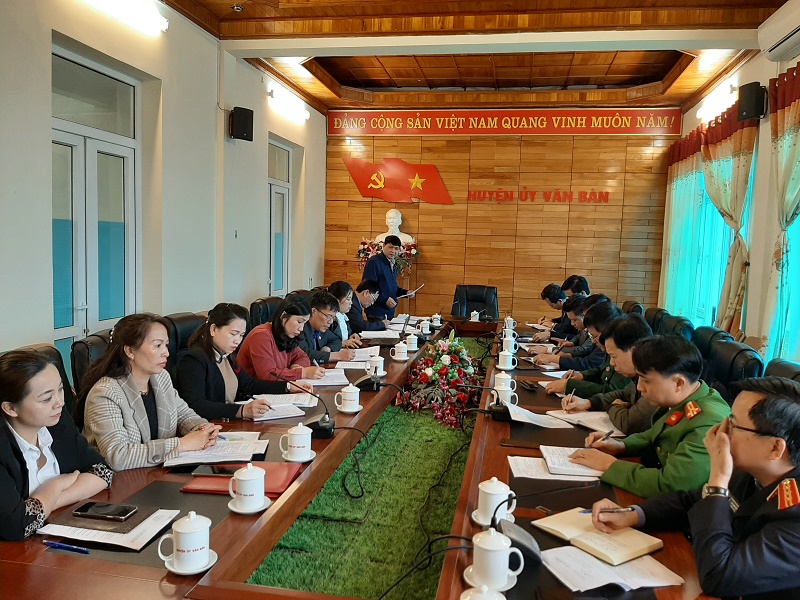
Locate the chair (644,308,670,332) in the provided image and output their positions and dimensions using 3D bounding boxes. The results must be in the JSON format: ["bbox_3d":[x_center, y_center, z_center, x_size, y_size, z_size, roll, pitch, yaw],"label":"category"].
[{"bbox_3d":[1.708,0.615,4.702,0.660,1.150,0.600,3,5,11],"label":"chair"}]

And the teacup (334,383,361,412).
[{"bbox_3d":[-0.259,0.472,2.990,0.120,0.126,0.090,3,5,11],"label":"teacup"}]

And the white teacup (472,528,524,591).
[{"bbox_3d":[0.233,0.589,1.392,0.122,0.119,0.088,4,6,19],"label":"white teacup"}]

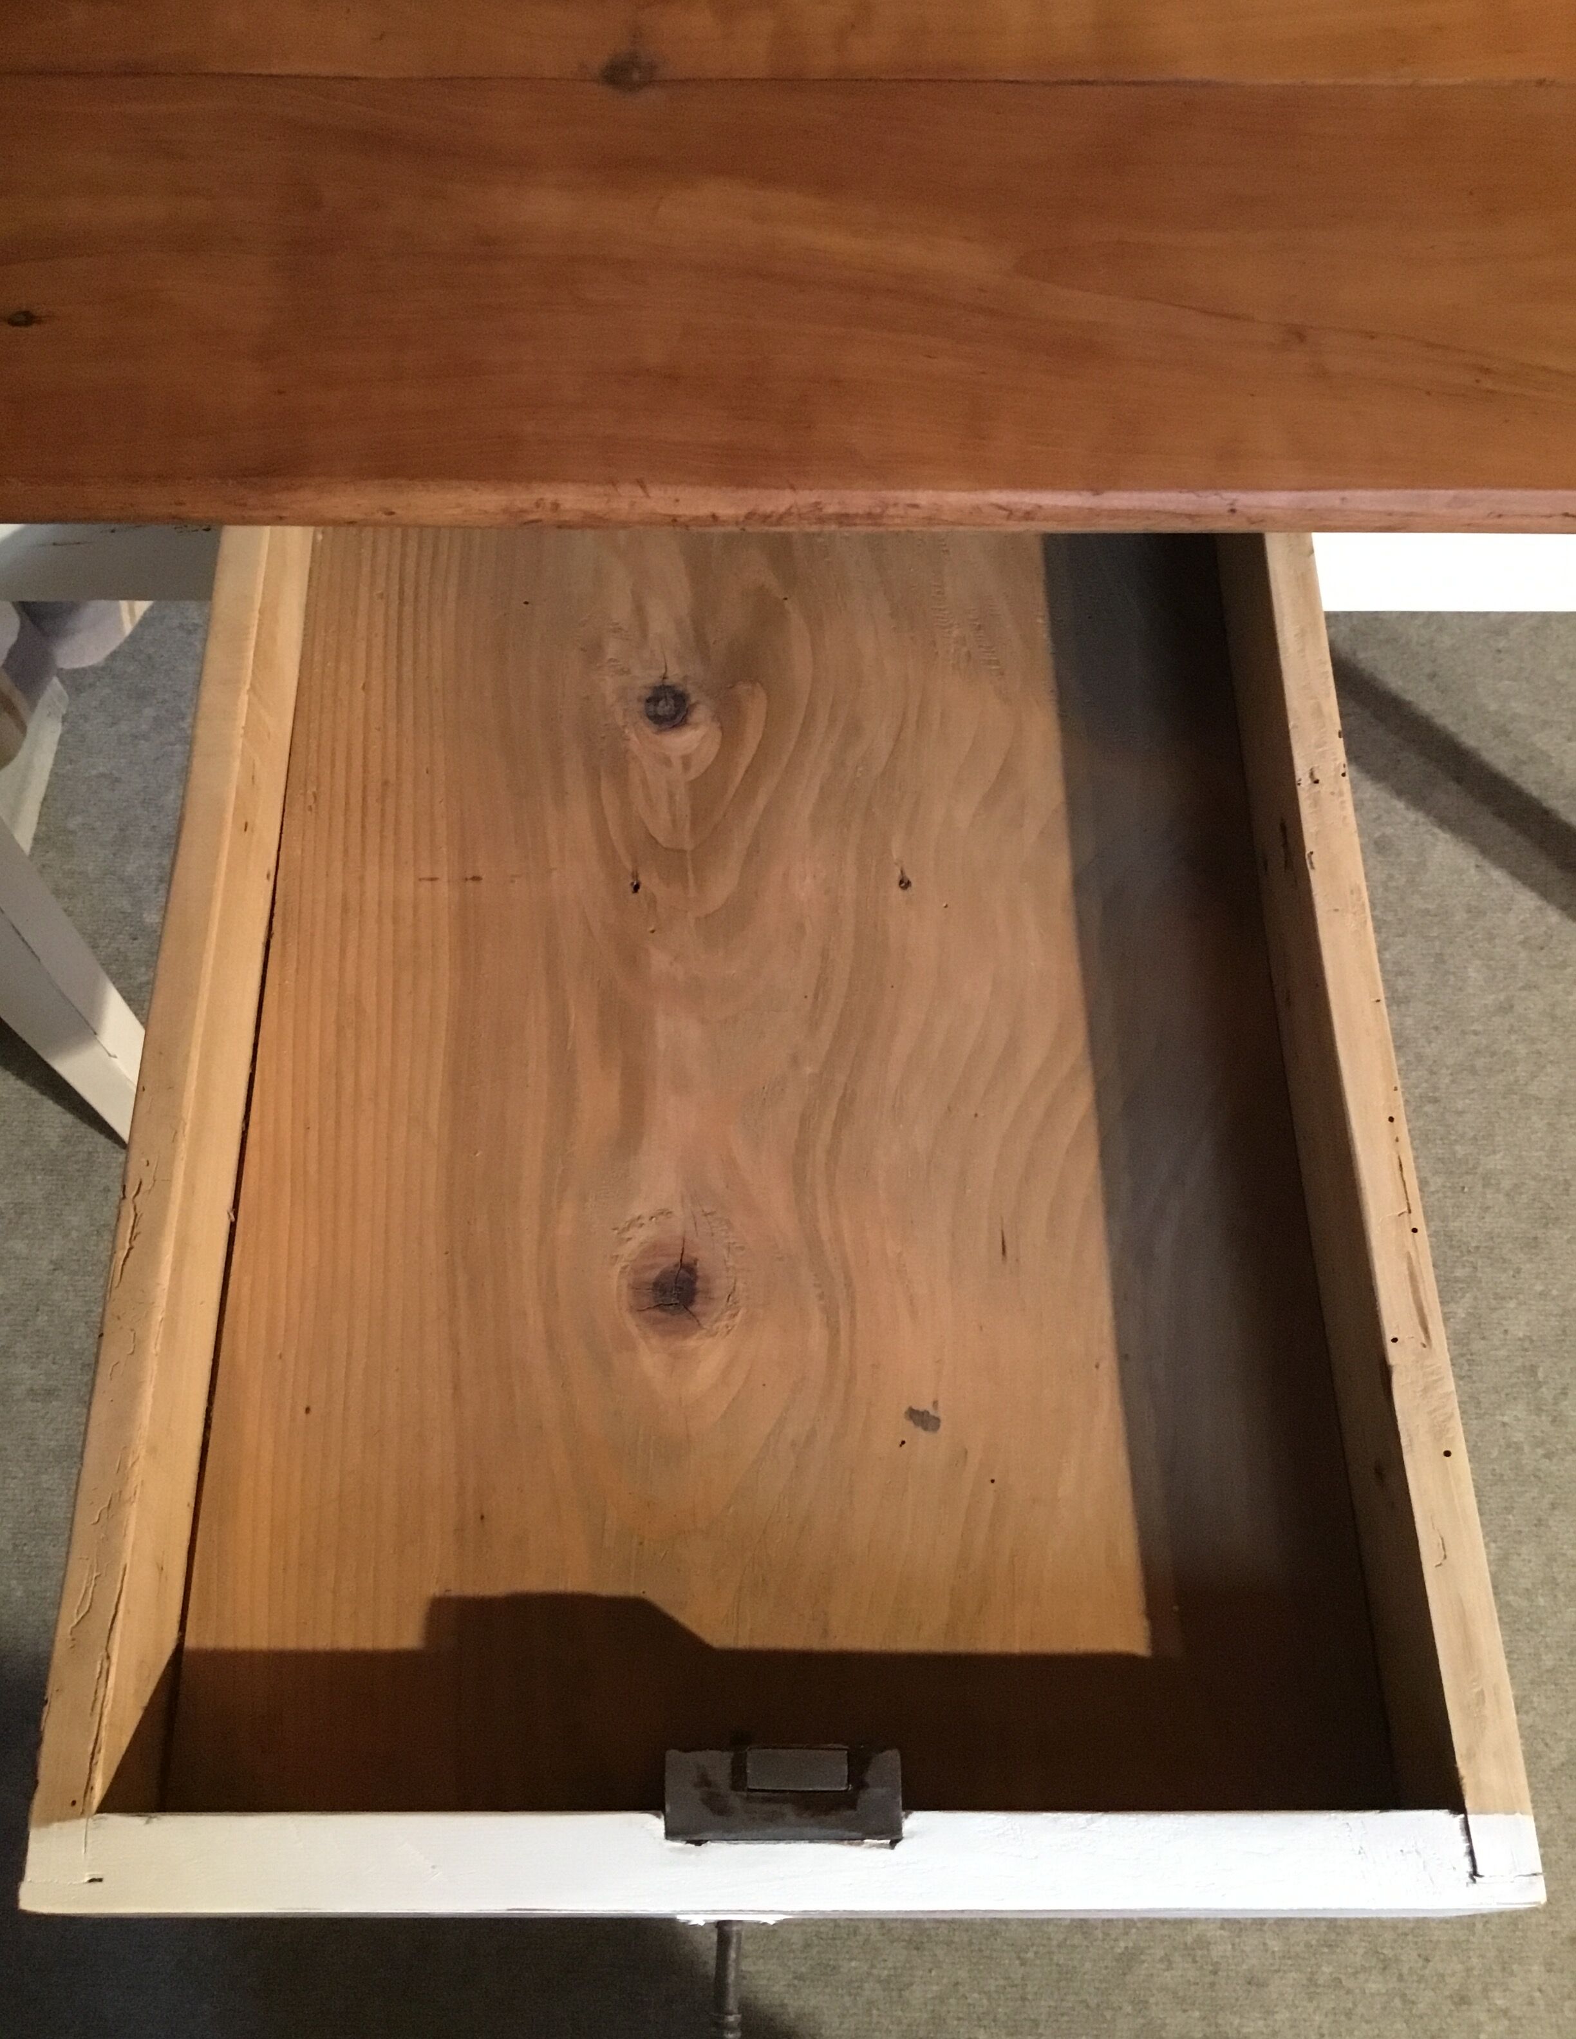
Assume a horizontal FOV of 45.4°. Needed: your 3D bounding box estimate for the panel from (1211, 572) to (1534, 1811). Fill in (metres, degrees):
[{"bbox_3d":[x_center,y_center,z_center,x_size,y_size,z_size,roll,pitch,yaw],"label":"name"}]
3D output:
[{"bbox_3d":[0.195,0.010,0.670,0.018,0.074,0.520,-1,64,0],"label":"panel"}]

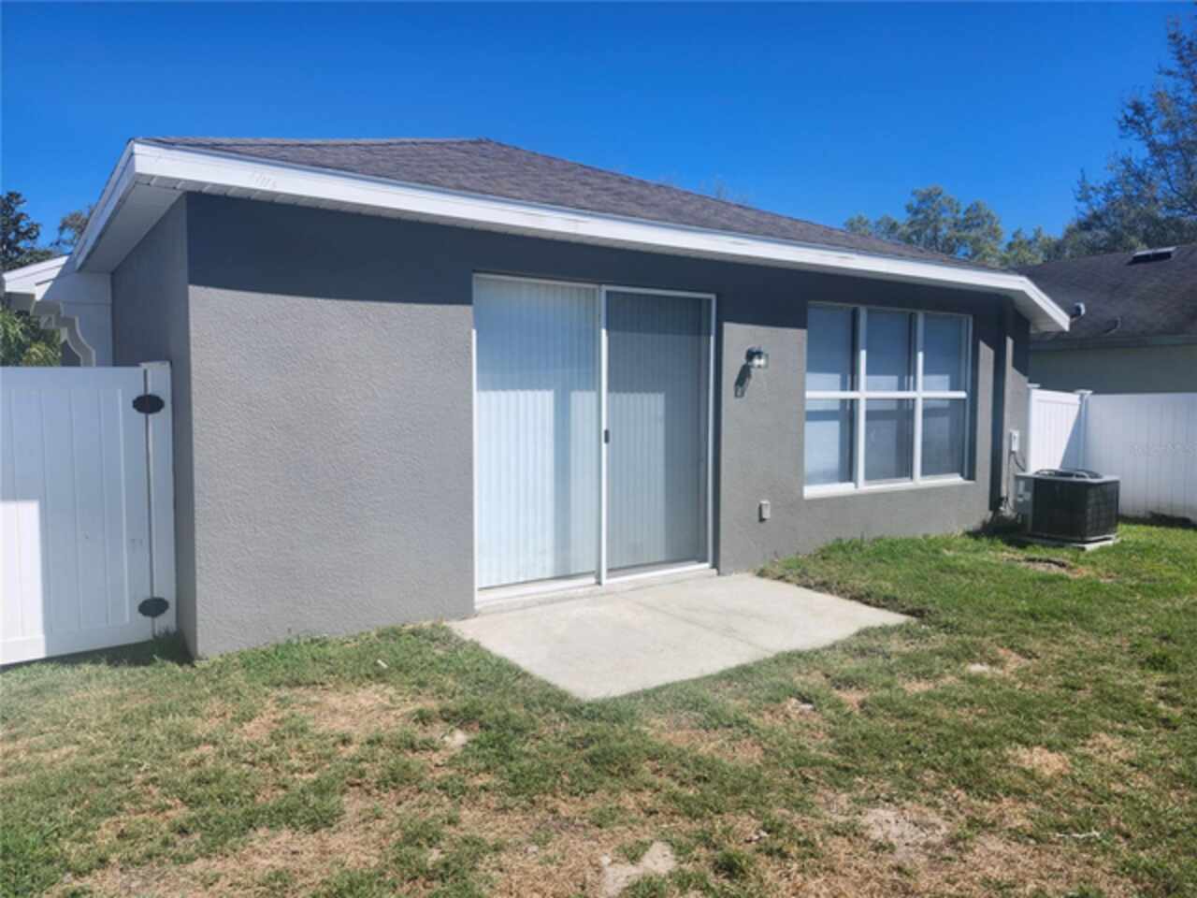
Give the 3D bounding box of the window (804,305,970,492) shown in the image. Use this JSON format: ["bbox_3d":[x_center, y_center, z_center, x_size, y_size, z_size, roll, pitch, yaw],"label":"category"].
[{"bbox_3d":[3.243,-0.559,8.805,2.980,1.890,0.140,-3,6,-35],"label":"window"}]

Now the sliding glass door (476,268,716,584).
[{"bbox_3d":[0.067,-0.107,6.570,2.420,2.420,0.140,-3,6,-35],"label":"sliding glass door"}]

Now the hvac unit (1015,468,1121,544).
[{"bbox_3d":[5.793,0.658,9.811,0.750,0.700,0.860,-3,6,-35],"label":"hvac unit"}]

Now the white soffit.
[{"bbox_3d":[0.264,-1.634,8.663,9.720,0.550,4.820,-3,6,-36],"label":"white soffit"}]

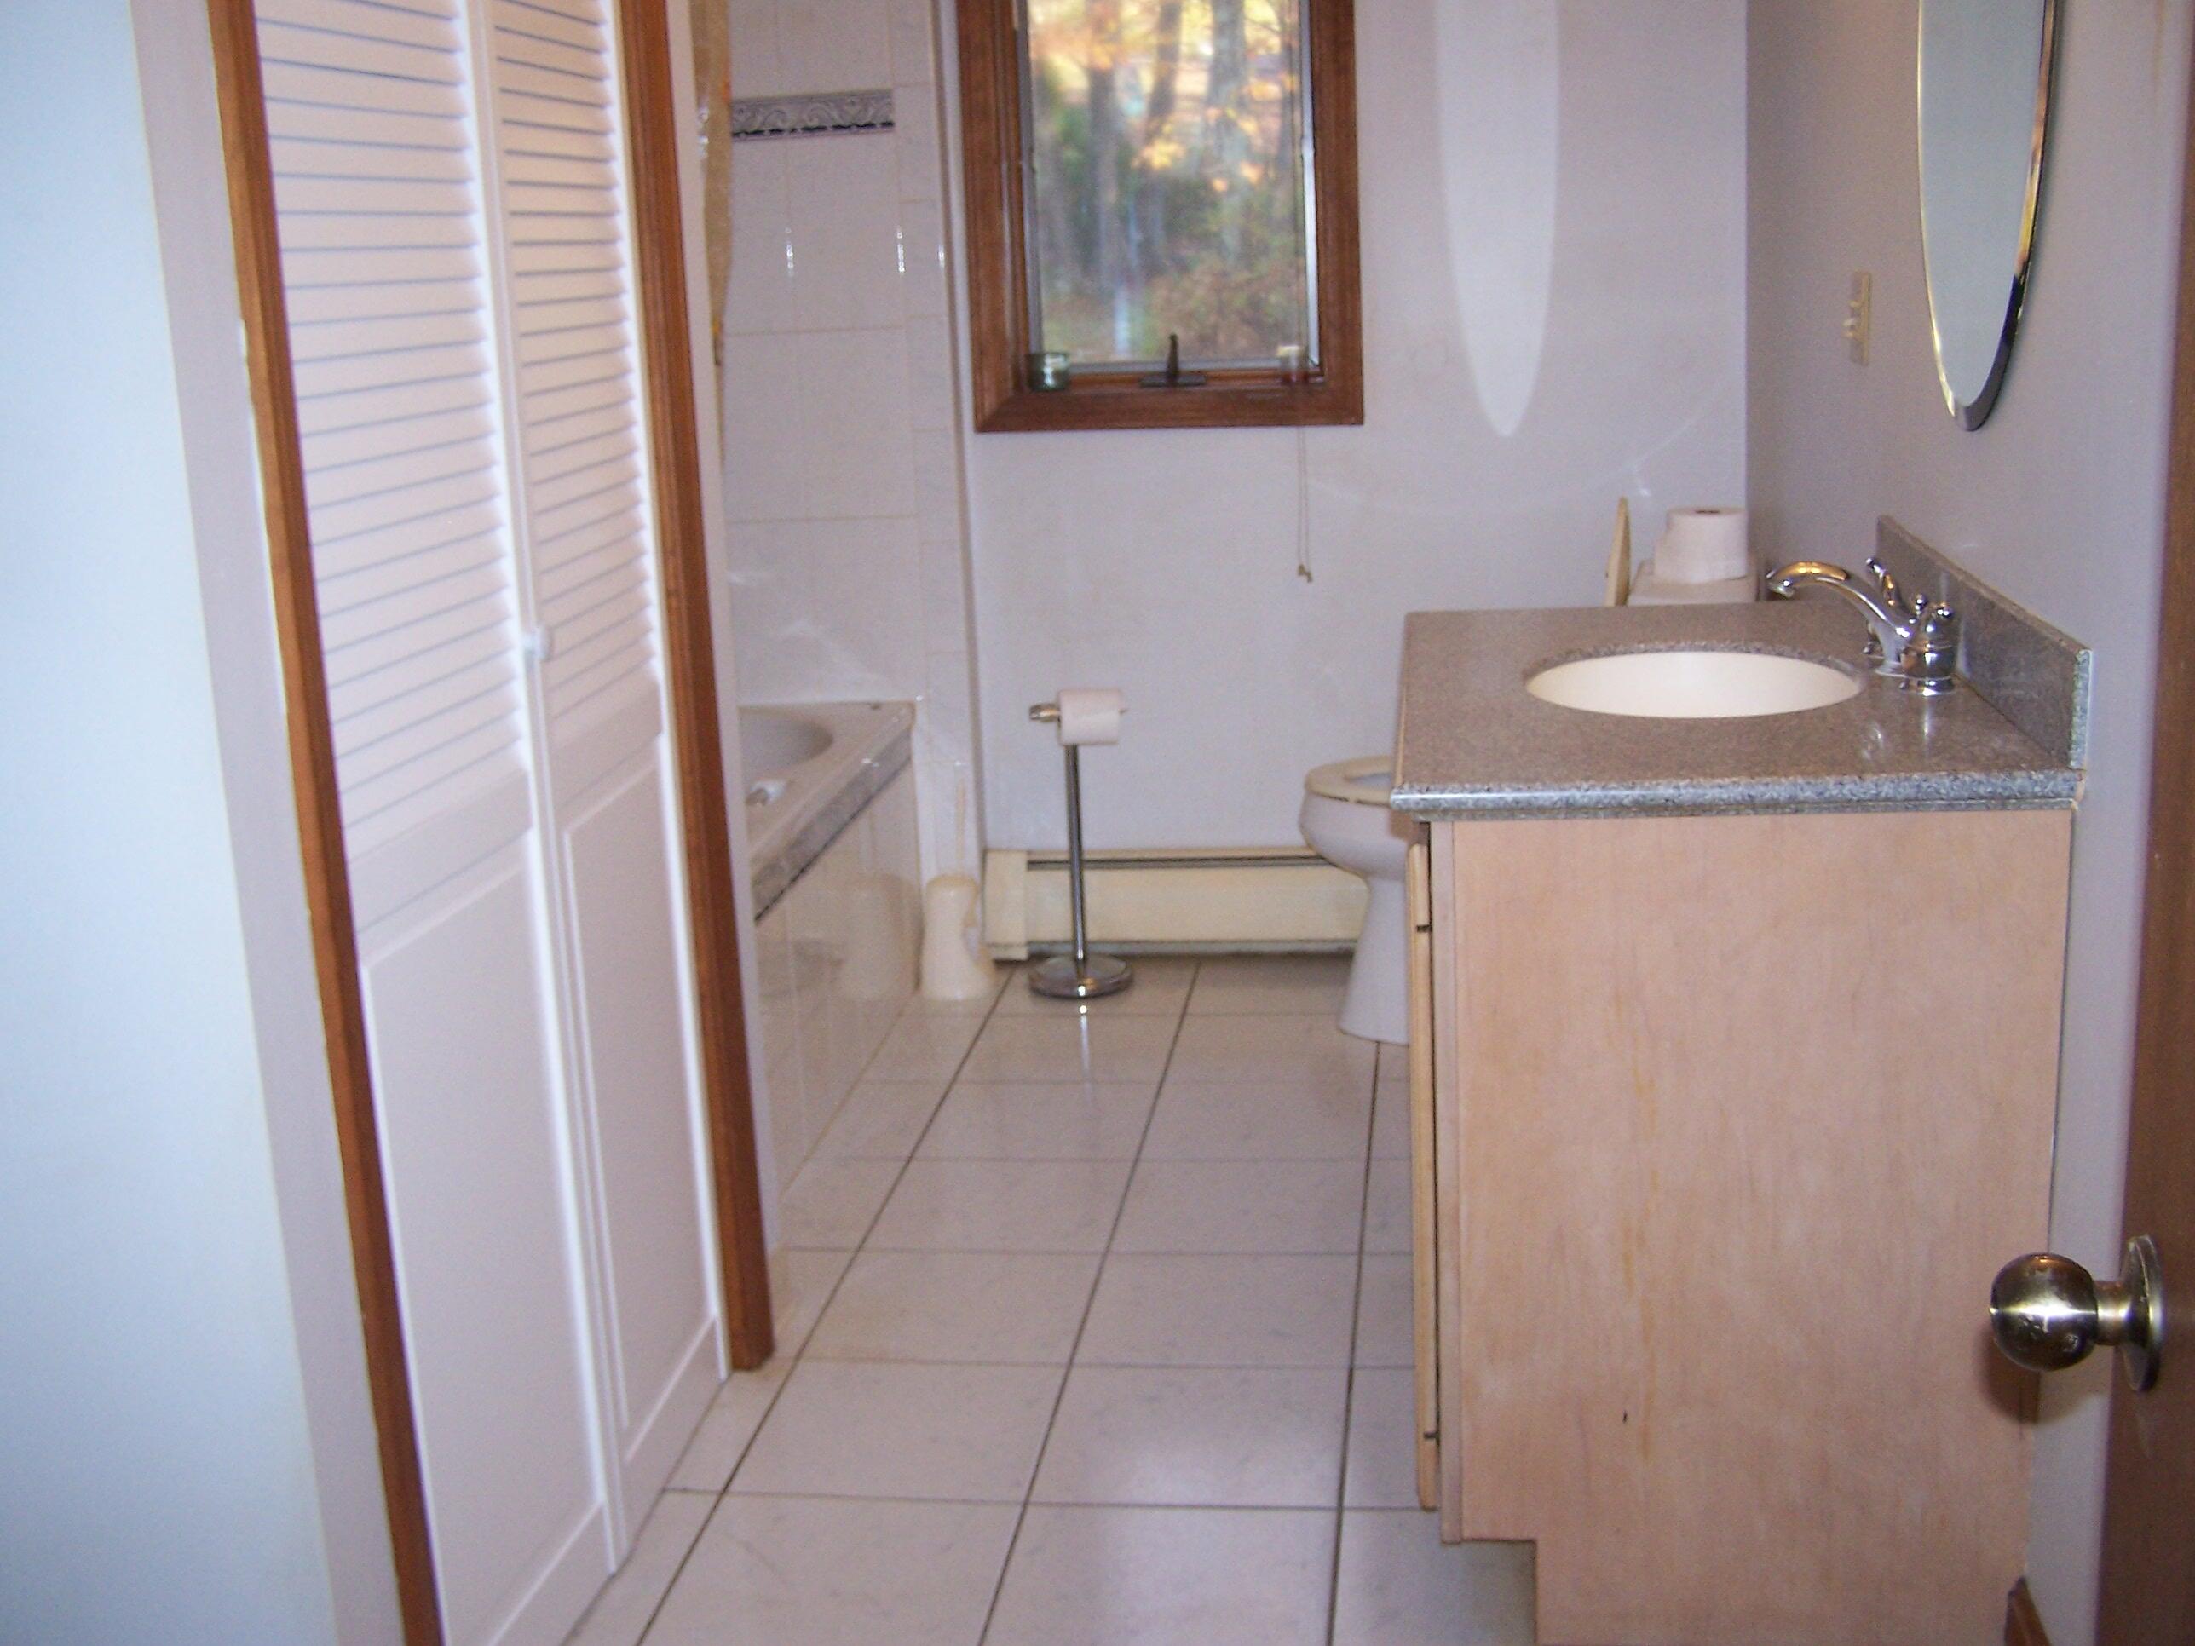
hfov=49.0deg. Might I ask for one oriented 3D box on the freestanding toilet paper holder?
[{"bbox_3d":[-0.033,0.035,4.154,0.185,0.495,0.180,-1,13,8],"label":"freestanding toilet paper holder"}]

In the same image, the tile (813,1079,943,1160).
[{"bbox_3d":[-0.324,0.457,3.674,0.152,0.010,0.327,-1,13,8],"label":"tile"}]

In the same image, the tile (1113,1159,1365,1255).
[{"bbox_3d":[0.192,0.509,3.187,0.316,0.010,0.316,-1,13,8],"label":"tile"}]

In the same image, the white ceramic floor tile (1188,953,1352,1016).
[{"bbox_3d":[0.331,0.296,4.230,0.327,0.010,0.327,-1,13,8],"label":"white ceramic floor tile"}]

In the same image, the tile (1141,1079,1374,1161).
[{"bbox_3d":[0.243,0.448,3.594,0.327,0.010,0.327,-1,13,8],"label":"tile"}]

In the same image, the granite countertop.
[{"bbox_3d":[0.615,-0.139,2.576,0.576,0.032,1.046,-1,13,8],"label":"granite countertop"}]

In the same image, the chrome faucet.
[{"bbox_3d":[0.804,-0.221,2.548,0.180,0.122,0.270,-1,13,8],"label":"chrome faucet"}]

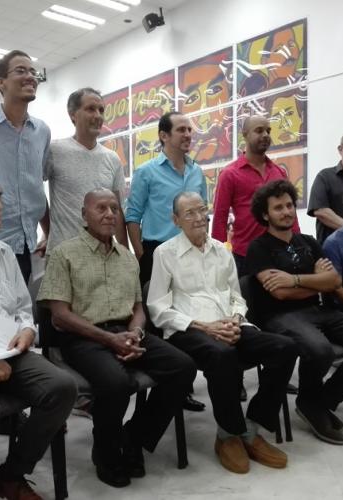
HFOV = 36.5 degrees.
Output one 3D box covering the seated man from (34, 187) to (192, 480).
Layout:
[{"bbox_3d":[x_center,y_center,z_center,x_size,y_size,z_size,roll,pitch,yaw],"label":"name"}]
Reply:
[{"bbox_3d":[-0.257,0.323,2.321,0.530,1.216,0.700,-2,2,-31],"label":"seated man"}]

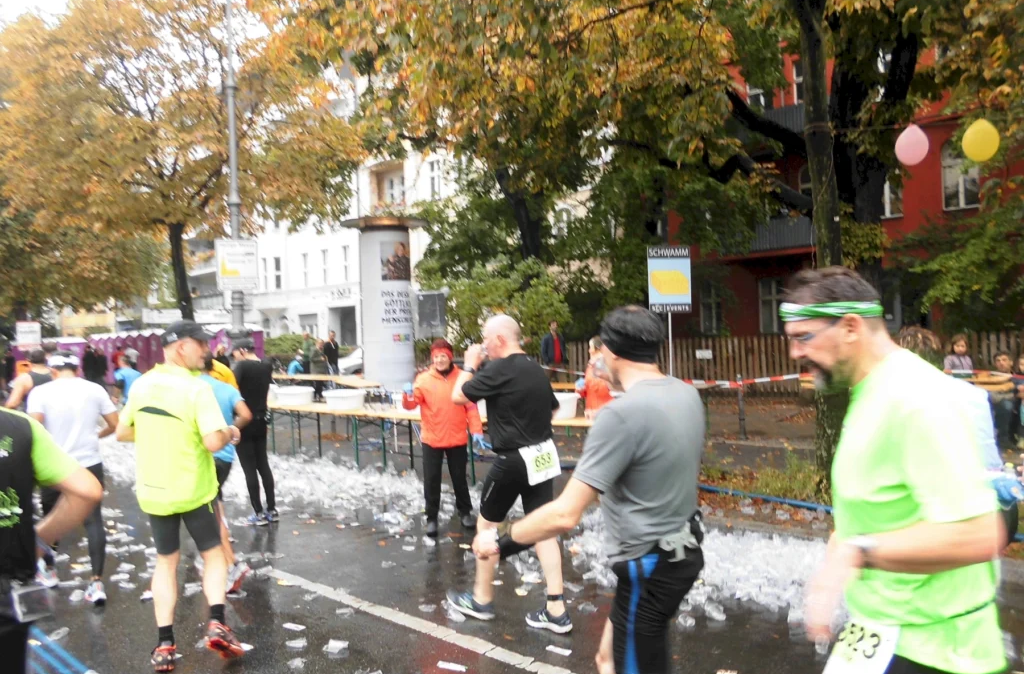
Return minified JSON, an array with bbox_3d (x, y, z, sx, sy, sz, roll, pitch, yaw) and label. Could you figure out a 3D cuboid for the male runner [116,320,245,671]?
[{"bbox_3d":[-1.754,0.816,4.070,0.620,1.790,0.580,-2,0,-42],"label":"male runner"}]

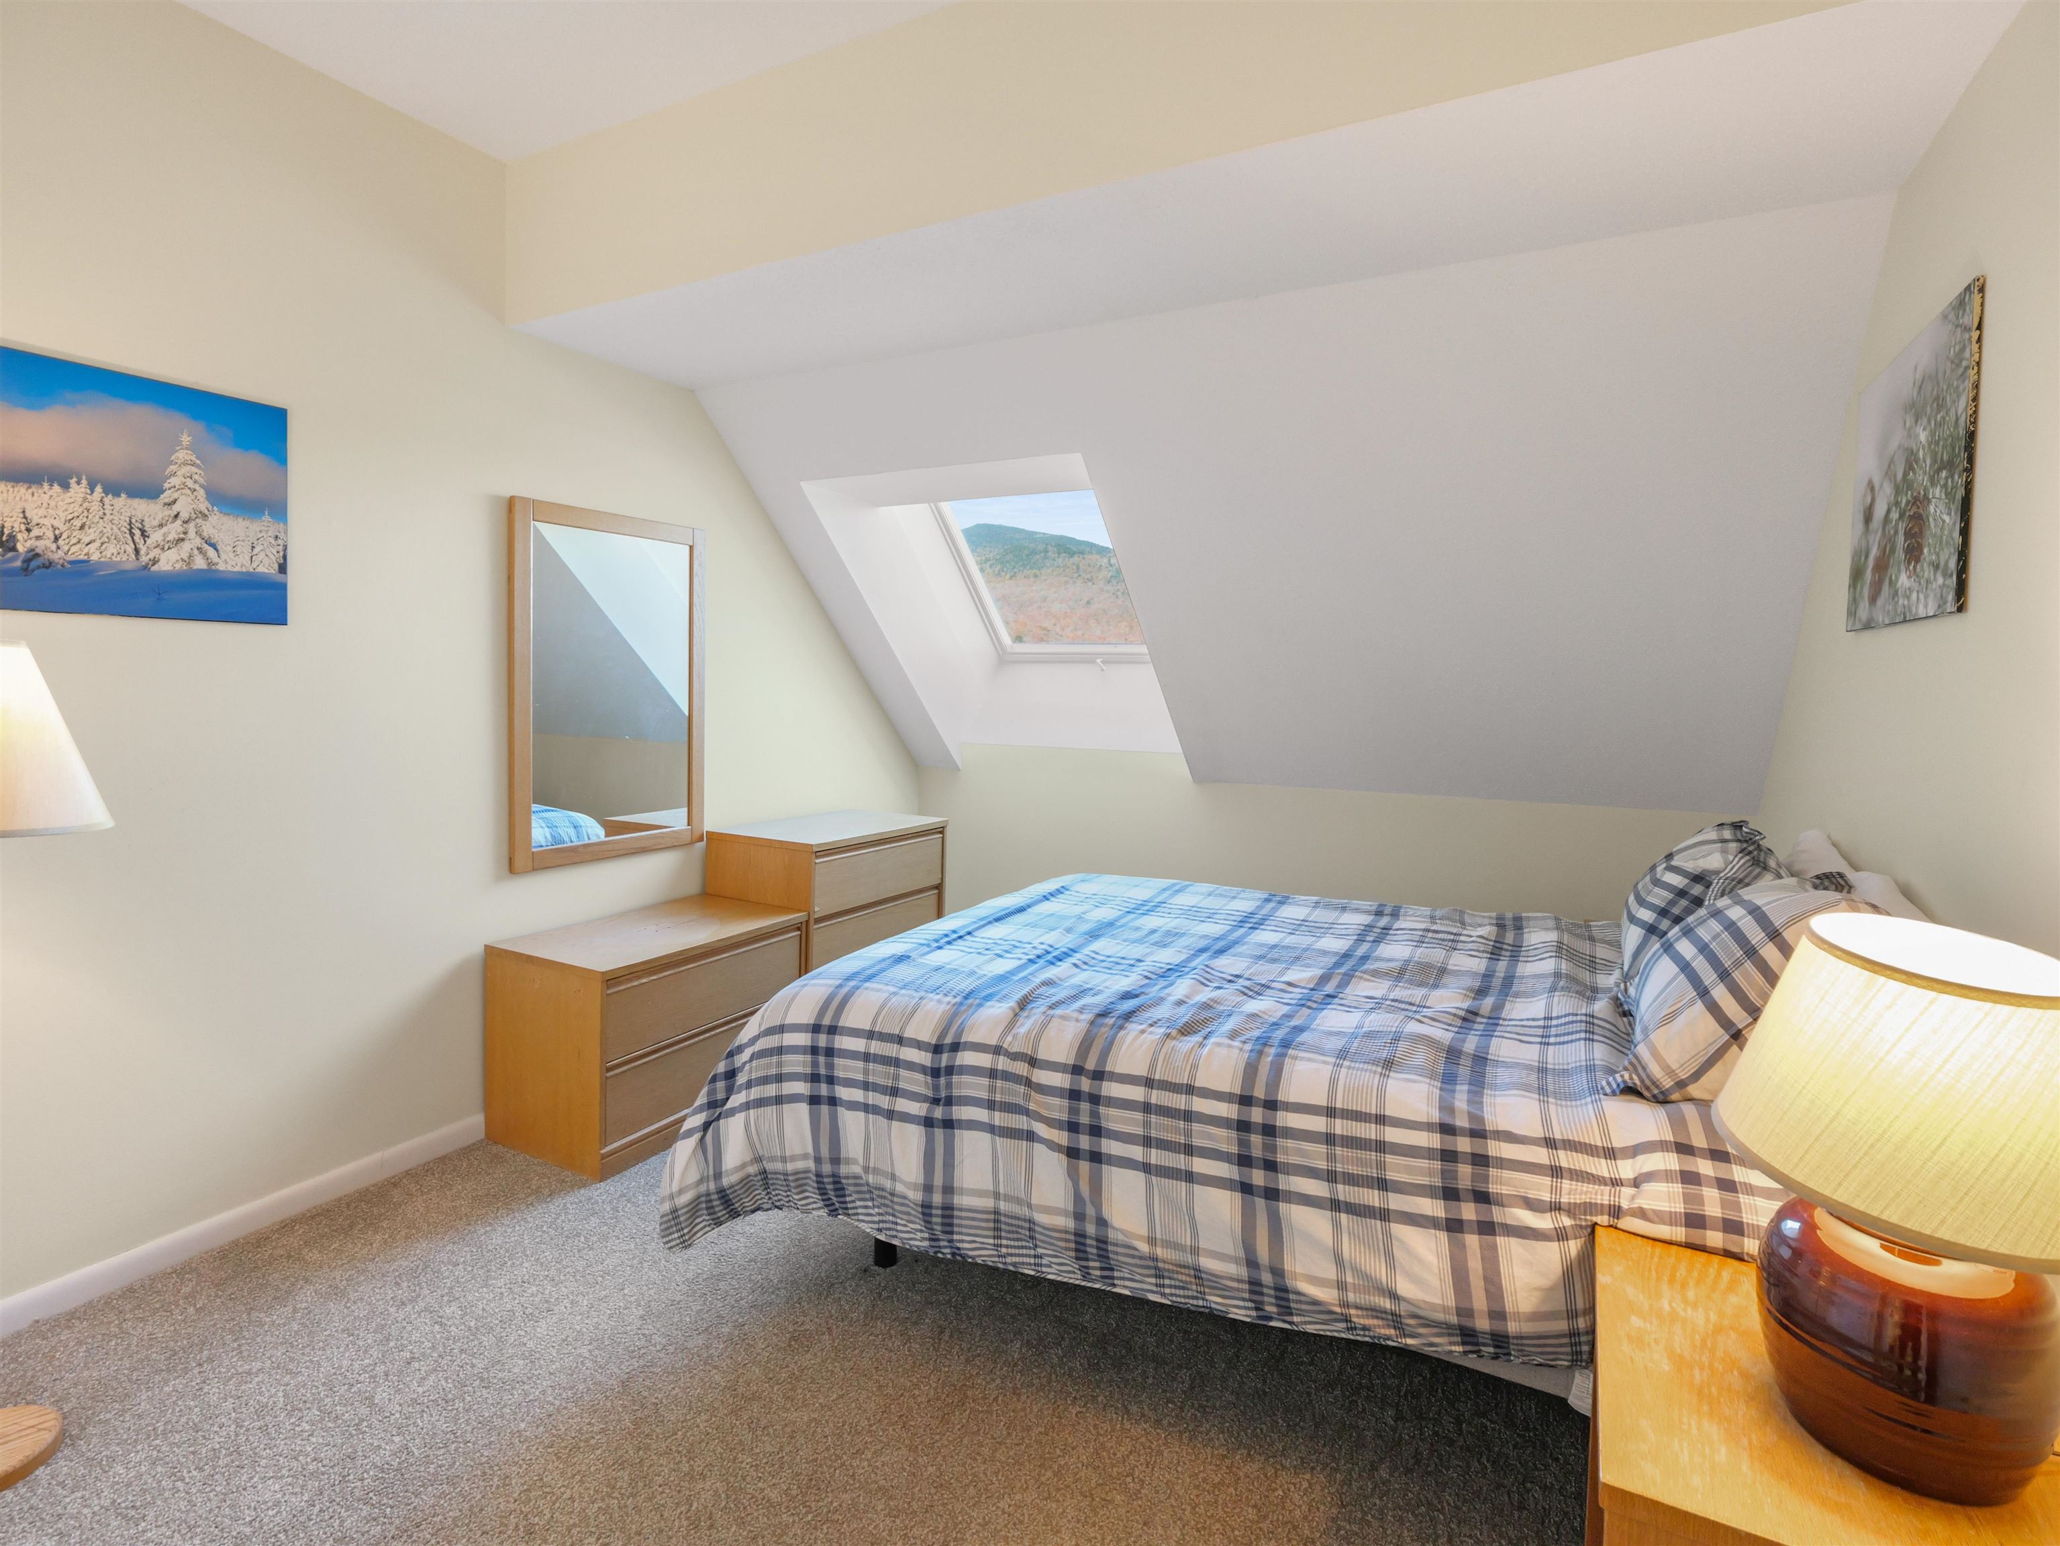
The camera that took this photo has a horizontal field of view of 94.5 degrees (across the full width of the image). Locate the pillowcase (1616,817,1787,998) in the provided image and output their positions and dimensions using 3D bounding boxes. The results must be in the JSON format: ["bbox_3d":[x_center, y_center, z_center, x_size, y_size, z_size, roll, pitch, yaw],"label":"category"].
[{"bbox_3d":[1.506,0.306,2.113,0.190,0.450,0.600,48,23,17],"label":"pillowcase"}]

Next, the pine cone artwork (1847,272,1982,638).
[{"bbox_3d":[1.490,-0.487,1.616,0.020,0.466,0.613,1,5,29],"label":"pine cone artwork"}]

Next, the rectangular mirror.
[{"bbox_3d":[-1.212,-0.250,2.821,0.022,1.006,0.664,4,6,28],"label":"rectangular mirror"}]

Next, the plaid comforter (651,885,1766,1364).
[{"bbox_3d":[0.565,0.759,2.225,2.062,0.631,1.550,4,6,28],"label":"plaid comforter"}]

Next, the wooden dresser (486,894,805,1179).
[{"bbox_3d":[-1.074,0.711,2.772,0.455,0.527,0.746,4,6,28],"label":"wooden dresser"}]

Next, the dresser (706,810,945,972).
[{"bbox_3d":[-0.706,0.557,3.440,0.455,0.741,0.755,4,6,28],"label":"dresser"}]

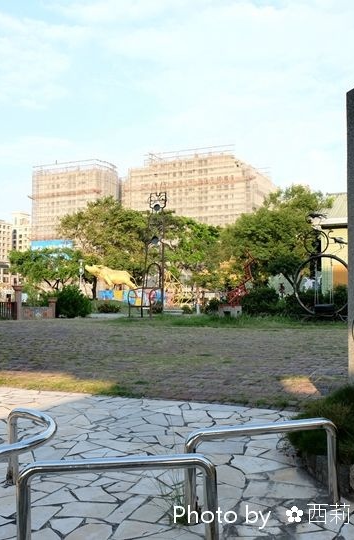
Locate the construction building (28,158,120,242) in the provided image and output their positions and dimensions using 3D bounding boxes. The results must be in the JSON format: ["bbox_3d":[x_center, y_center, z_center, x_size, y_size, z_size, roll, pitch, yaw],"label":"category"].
[{"bbox_3d":[-38.408,-13.667,232.927,30.000,50.024,17.000,-1,-3,25],"label":"construction building"}]

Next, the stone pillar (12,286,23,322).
[{"bbox_3d":[-8.559,1.744,32.600,0.500,1.932,0.500,-2,-3,25],"label":"stone pillar"}]

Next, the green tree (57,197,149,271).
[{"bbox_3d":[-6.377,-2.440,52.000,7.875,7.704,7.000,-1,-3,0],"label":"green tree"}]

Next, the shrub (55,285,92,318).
[{"bbox_3d":[-6.048,1.841,35.500,2.221,1.987,2.000,-1,-3,0],"label":"shrub"}]

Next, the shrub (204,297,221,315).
[{"bbox_3d":[2.221,2.221,38.000,1.001,1.126,1.000,-1,-3,0],"label":"shrub"}]

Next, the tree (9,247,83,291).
[{"bbox_3d":[-8.658,0.781,40.003,4.872,4.659,4.700,0,-2,0],"label":"tree"}]

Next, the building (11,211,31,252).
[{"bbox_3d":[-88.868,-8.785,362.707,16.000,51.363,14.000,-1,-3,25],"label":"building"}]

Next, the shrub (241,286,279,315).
[{"bbox_3d":[5.025,1.992,36.949,2.314,1.979,2.200,0,-2,0],"label":"shrub"}]

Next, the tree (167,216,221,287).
[{"bbox_3d":[1.249,-0.341,46.057,4.089,7.420,4.500,0,-2,0],"label":"tree"}]

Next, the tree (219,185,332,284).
[{"bbox_3d":[6.648,-1.307,41.093,7.694,8.925,7.200,0,-2,0],"label":"tree"}]

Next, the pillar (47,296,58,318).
[{"bbox_3d":[-7.144,2.169,35.000,0.520,1.285,0.520,-2,-3,25],"label":"pillar"}]

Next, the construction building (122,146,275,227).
[{"bbox_3d":[8.596,-13.356,221.491,44.000,48.425,36.000,-1,-3,25],"label":"construction building"}]

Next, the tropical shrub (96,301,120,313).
[{"bbox_3d":[-4.961,2.644,44.000,1.738,0.869,1.400,-1,-3,0],"label":"tropical shrub"}]

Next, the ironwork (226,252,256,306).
[{"bbox_3d":[3.557,0.524,33.500,1.654,2.978,1.100,-1,-3,0],"label":"ironwork"}]

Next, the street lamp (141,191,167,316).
[{"bbox_3d":[-1.335,-0.937,34.500,1.477,7.156,1.200,-1,-3,0],"label":"street lamp"}]

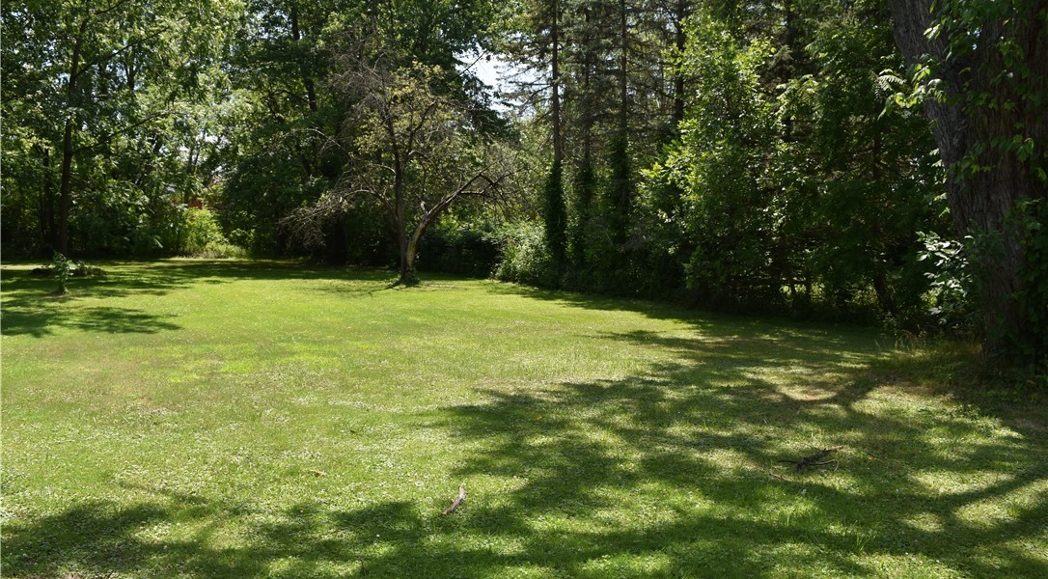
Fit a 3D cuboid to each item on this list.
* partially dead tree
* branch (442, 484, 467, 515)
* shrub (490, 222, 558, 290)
[{"bbox_3d":[-3.350,-3.130,20.900,5.800,5.900,5.200,0,5,0],"label":"partially dead tree"},{"bbox_3d":[-0.403,1.200,4.530,0.090,0.050,0.440,1,5,10],"label":"branch"},{"bbox_3d":[0.010,-0.920,20.900,1.800,1.750,1.600,0,5,0],"label":"shrub"}]

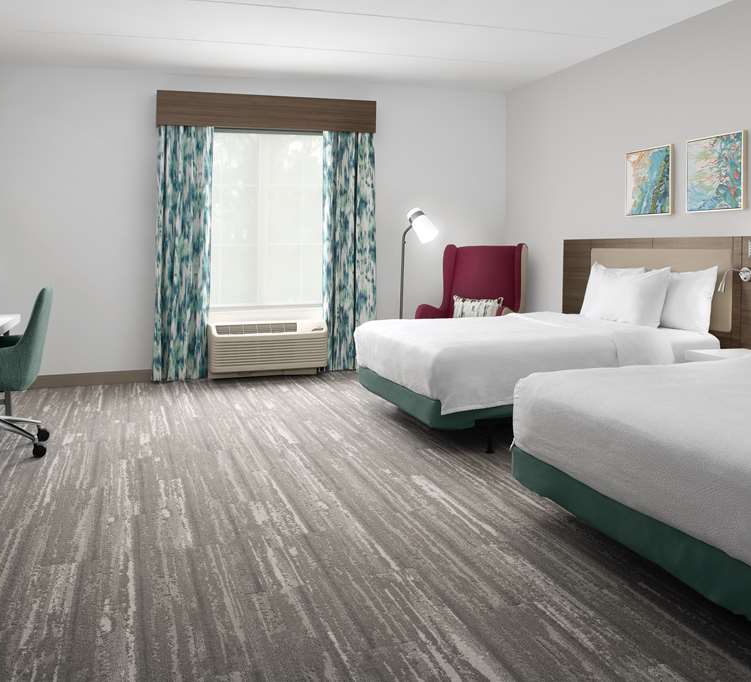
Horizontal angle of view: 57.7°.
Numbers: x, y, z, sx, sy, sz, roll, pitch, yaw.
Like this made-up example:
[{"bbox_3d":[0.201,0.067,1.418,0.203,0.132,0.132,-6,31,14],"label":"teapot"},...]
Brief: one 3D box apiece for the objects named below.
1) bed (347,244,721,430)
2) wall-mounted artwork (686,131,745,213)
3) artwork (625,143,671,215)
[{"bbox_3d":[1.041,-0.030,4.580,1.980,1.190,1.460,-2,8,-16],"label":"bed"},{"bbox_3d":[2.296,-1.124,4.594,0.040,0.509,0.490,-2,7,-18],"label":"wall-mounted artwork"},{"bbox_3d":[1.974,-1.153,4.930,0.040,0.470,0.460,-2,8,-16],"label":"artwork"}]

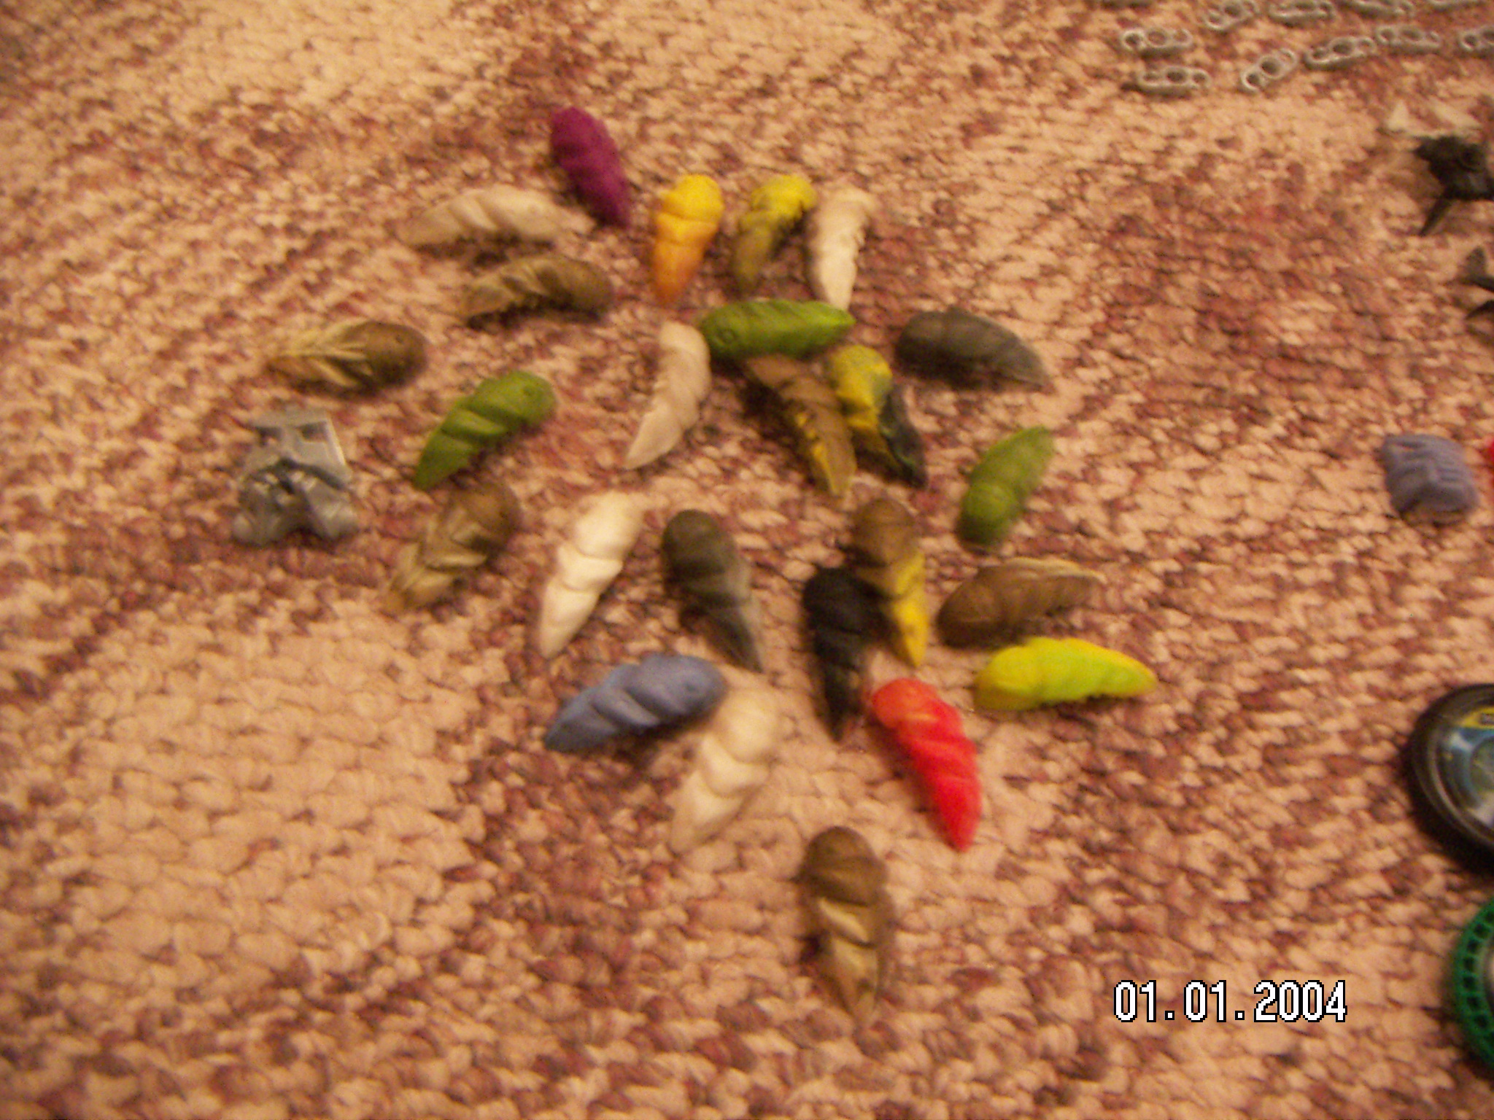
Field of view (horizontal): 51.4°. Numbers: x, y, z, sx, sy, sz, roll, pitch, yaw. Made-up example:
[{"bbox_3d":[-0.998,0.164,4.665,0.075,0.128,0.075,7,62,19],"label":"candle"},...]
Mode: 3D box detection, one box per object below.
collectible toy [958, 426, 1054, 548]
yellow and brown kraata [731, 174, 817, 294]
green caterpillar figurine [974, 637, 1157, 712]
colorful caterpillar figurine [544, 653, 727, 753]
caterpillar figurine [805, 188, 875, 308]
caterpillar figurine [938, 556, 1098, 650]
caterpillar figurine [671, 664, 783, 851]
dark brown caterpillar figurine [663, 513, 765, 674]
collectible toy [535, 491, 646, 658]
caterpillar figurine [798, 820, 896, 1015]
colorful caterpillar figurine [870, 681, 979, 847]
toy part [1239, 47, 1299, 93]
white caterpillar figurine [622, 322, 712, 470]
[{"bbox_3d":[0.080,-0.024,0.464,0.017,0.015,0.051,27,62,16],"label":"collectible toy"},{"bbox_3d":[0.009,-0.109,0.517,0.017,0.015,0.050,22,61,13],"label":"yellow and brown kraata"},{"bbox_3d":[0.082,0.030,0.398,0.047,0.016,0.018,-3,64,-5],"label":"green caterpillar figurine"},{"bbox_3d":[-0.029,0.035,0.392,0.046,0.015,0.017,-19,62,-11],"label":"colorful caterpillar figurine"},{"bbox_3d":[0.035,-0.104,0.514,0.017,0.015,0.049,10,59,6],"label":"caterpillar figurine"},{"bbox_3d":[0.078,0.012,0.442,0.052,0.015,0.017,-21,60,-12],"label":"caterpillar figurine"},{"bbox_3d":[-0.007,0.053,0.416,0.017,0.015,0.053,22,61,13],"label":"caterpillar figurine"},{"bbox_3d":[-0.009,0.007,0.409,0.018,0.015,0.046,-20,62,-12],"label":"dark brown caterpillar figurine"},{"bbox_3d":[-0.046,0.003,0.447,0.017,0.015,0.054,22,60,13],"label":"collectible toy"},{"bbox_3d":[0.024,0.085,0.364,0.018,0.015,0.045,-6,60,-4],"label":"caterpillar figurine"},{"bbox_3d":[0.044,0.051,0.385,0.019,0.016,0.046,-19,66,-13],"label":"colorful caterpillar figurine"},{"bbox_3d":[0.173,-0.162,0.514,0.024,0.004,0.008,-35,66,-19],"label":"toy part"},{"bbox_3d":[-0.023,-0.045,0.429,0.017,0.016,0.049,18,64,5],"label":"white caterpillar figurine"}]

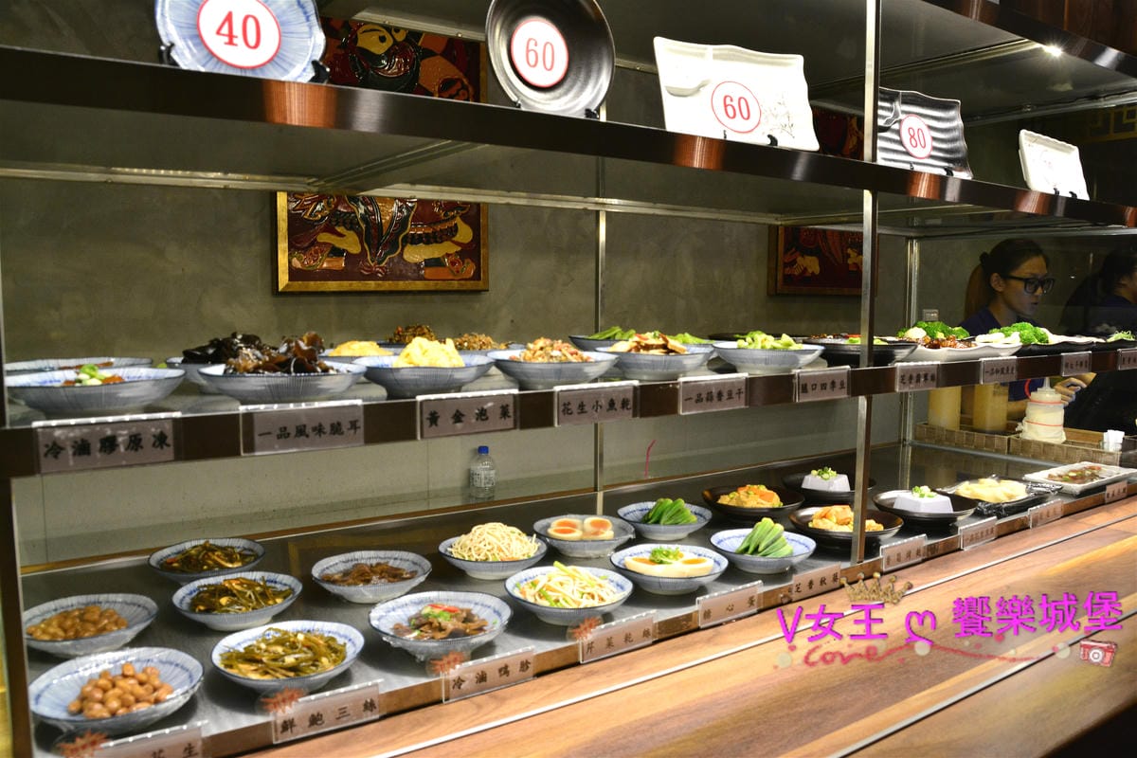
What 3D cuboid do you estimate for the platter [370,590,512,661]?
[{"bbox_3d":[-0.149,0.293,1.000,0.163,0.044,0.163,0,6,0],"label":"platter"}]

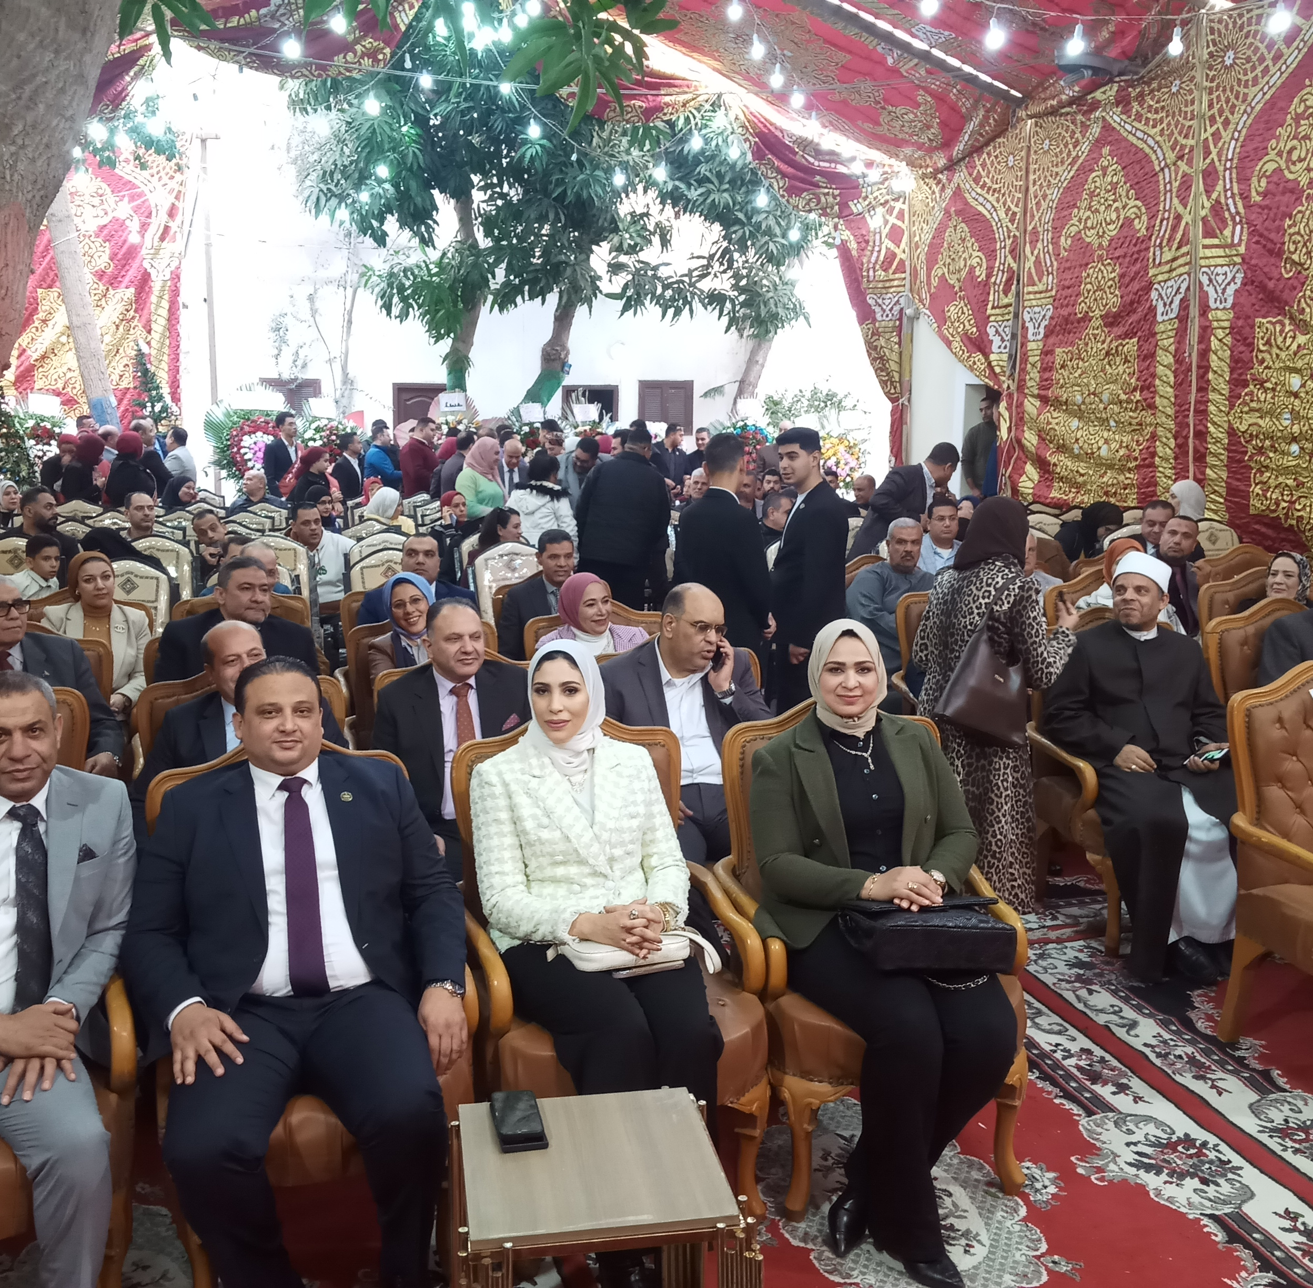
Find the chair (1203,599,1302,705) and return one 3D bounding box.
[{"bbox_3d":[2.450,0.436,5.200,0.660,1.110,0.700,-2,10,-14],"label":"chair"}]

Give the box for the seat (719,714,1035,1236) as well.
[{"bbox_3d":[0.514,0.723,3.458,0.660,1.110,0.700,-2,10,-14],"label":"seat"}]

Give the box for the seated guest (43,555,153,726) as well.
[{"bbox_3d":[-2.170,0.311,5.371,0.560,1.290,0.780,-3,10,-19],"label":"seated guest"}]

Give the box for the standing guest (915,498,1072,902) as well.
[{"bbox_3d":[1.228,0.242,5.062,0.500,1.538,0.430,5,11,29],"label":"standing guest"}]

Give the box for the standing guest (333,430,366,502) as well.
[{"bbox_3d":[-3.183,-1.360,14.434,0.300,1.653,0.470,4,10,23],"label":"standing guest"}]

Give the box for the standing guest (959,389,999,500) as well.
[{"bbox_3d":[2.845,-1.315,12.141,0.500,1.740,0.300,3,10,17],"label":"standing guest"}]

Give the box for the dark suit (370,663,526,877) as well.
[{"bbox_3d":[-0.509,0.584,3.866,0.570,1.020,0.750,-4,10,-20],"label":"dark suit"}]

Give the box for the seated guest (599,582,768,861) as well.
[{"bbox_3d":[0.167,0.499,3.863,0.600,1.320,0.820,-4,10,-20],"label":"seated guest"}]

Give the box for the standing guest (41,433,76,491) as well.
[{"bbox_3d":[-5.727,-1.211,13.534,0.480,1.651,0.360,-6,11,-33],"label":"standing guest"}]

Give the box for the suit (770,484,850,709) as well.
[{"bbox_3d":[0.678,0.014,6.186,0.340,1.480,0.500,-3,10,-16],"label":"suit"}]

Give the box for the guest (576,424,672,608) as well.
[{"bbox_3d":[-0.222,-0.543,9.143,0.600,1.761,0.380,2,10,11],"label":"guest"}]

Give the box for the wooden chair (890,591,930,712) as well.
[{"bbox_3d":[1.425,0.288,6.131,0.670,1.090,0.720,-1,9,-9],"label":"wooden chair"}]

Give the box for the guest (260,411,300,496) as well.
[{"bbox_3d":[-3.453,-1.217,12.875,0.330,1.810,0.500,4,10,25],"label":"guest"}]

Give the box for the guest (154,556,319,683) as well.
[{"bbox_3d":[-1.399,0.375,4.792,0.580,1.290,0.820,-5,10,-25],"label":"guest"}]

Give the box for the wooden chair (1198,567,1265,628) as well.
[{"bbox_3d":[2.881,0.232,6.189,0.640,1.080,0.700,-1,9,-6],"label":"wooden chair"}]

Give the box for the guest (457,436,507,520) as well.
[{"bbox_3d":[-1.400,-0.797,11.117,0.420,1.640,0.480,-1,9,-8],"label":"guest"}]

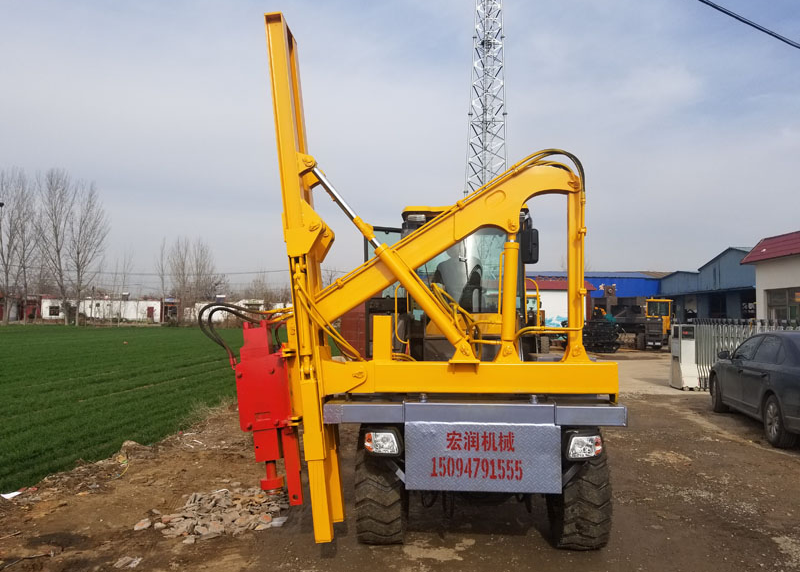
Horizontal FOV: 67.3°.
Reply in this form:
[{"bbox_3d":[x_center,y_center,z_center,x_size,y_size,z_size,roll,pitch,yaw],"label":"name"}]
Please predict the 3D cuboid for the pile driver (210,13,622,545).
[{"bbox_3d":[0.167,0.112,5.449,2.650,3.400,3.900,1,-3,1],"label":"pile driver"}]

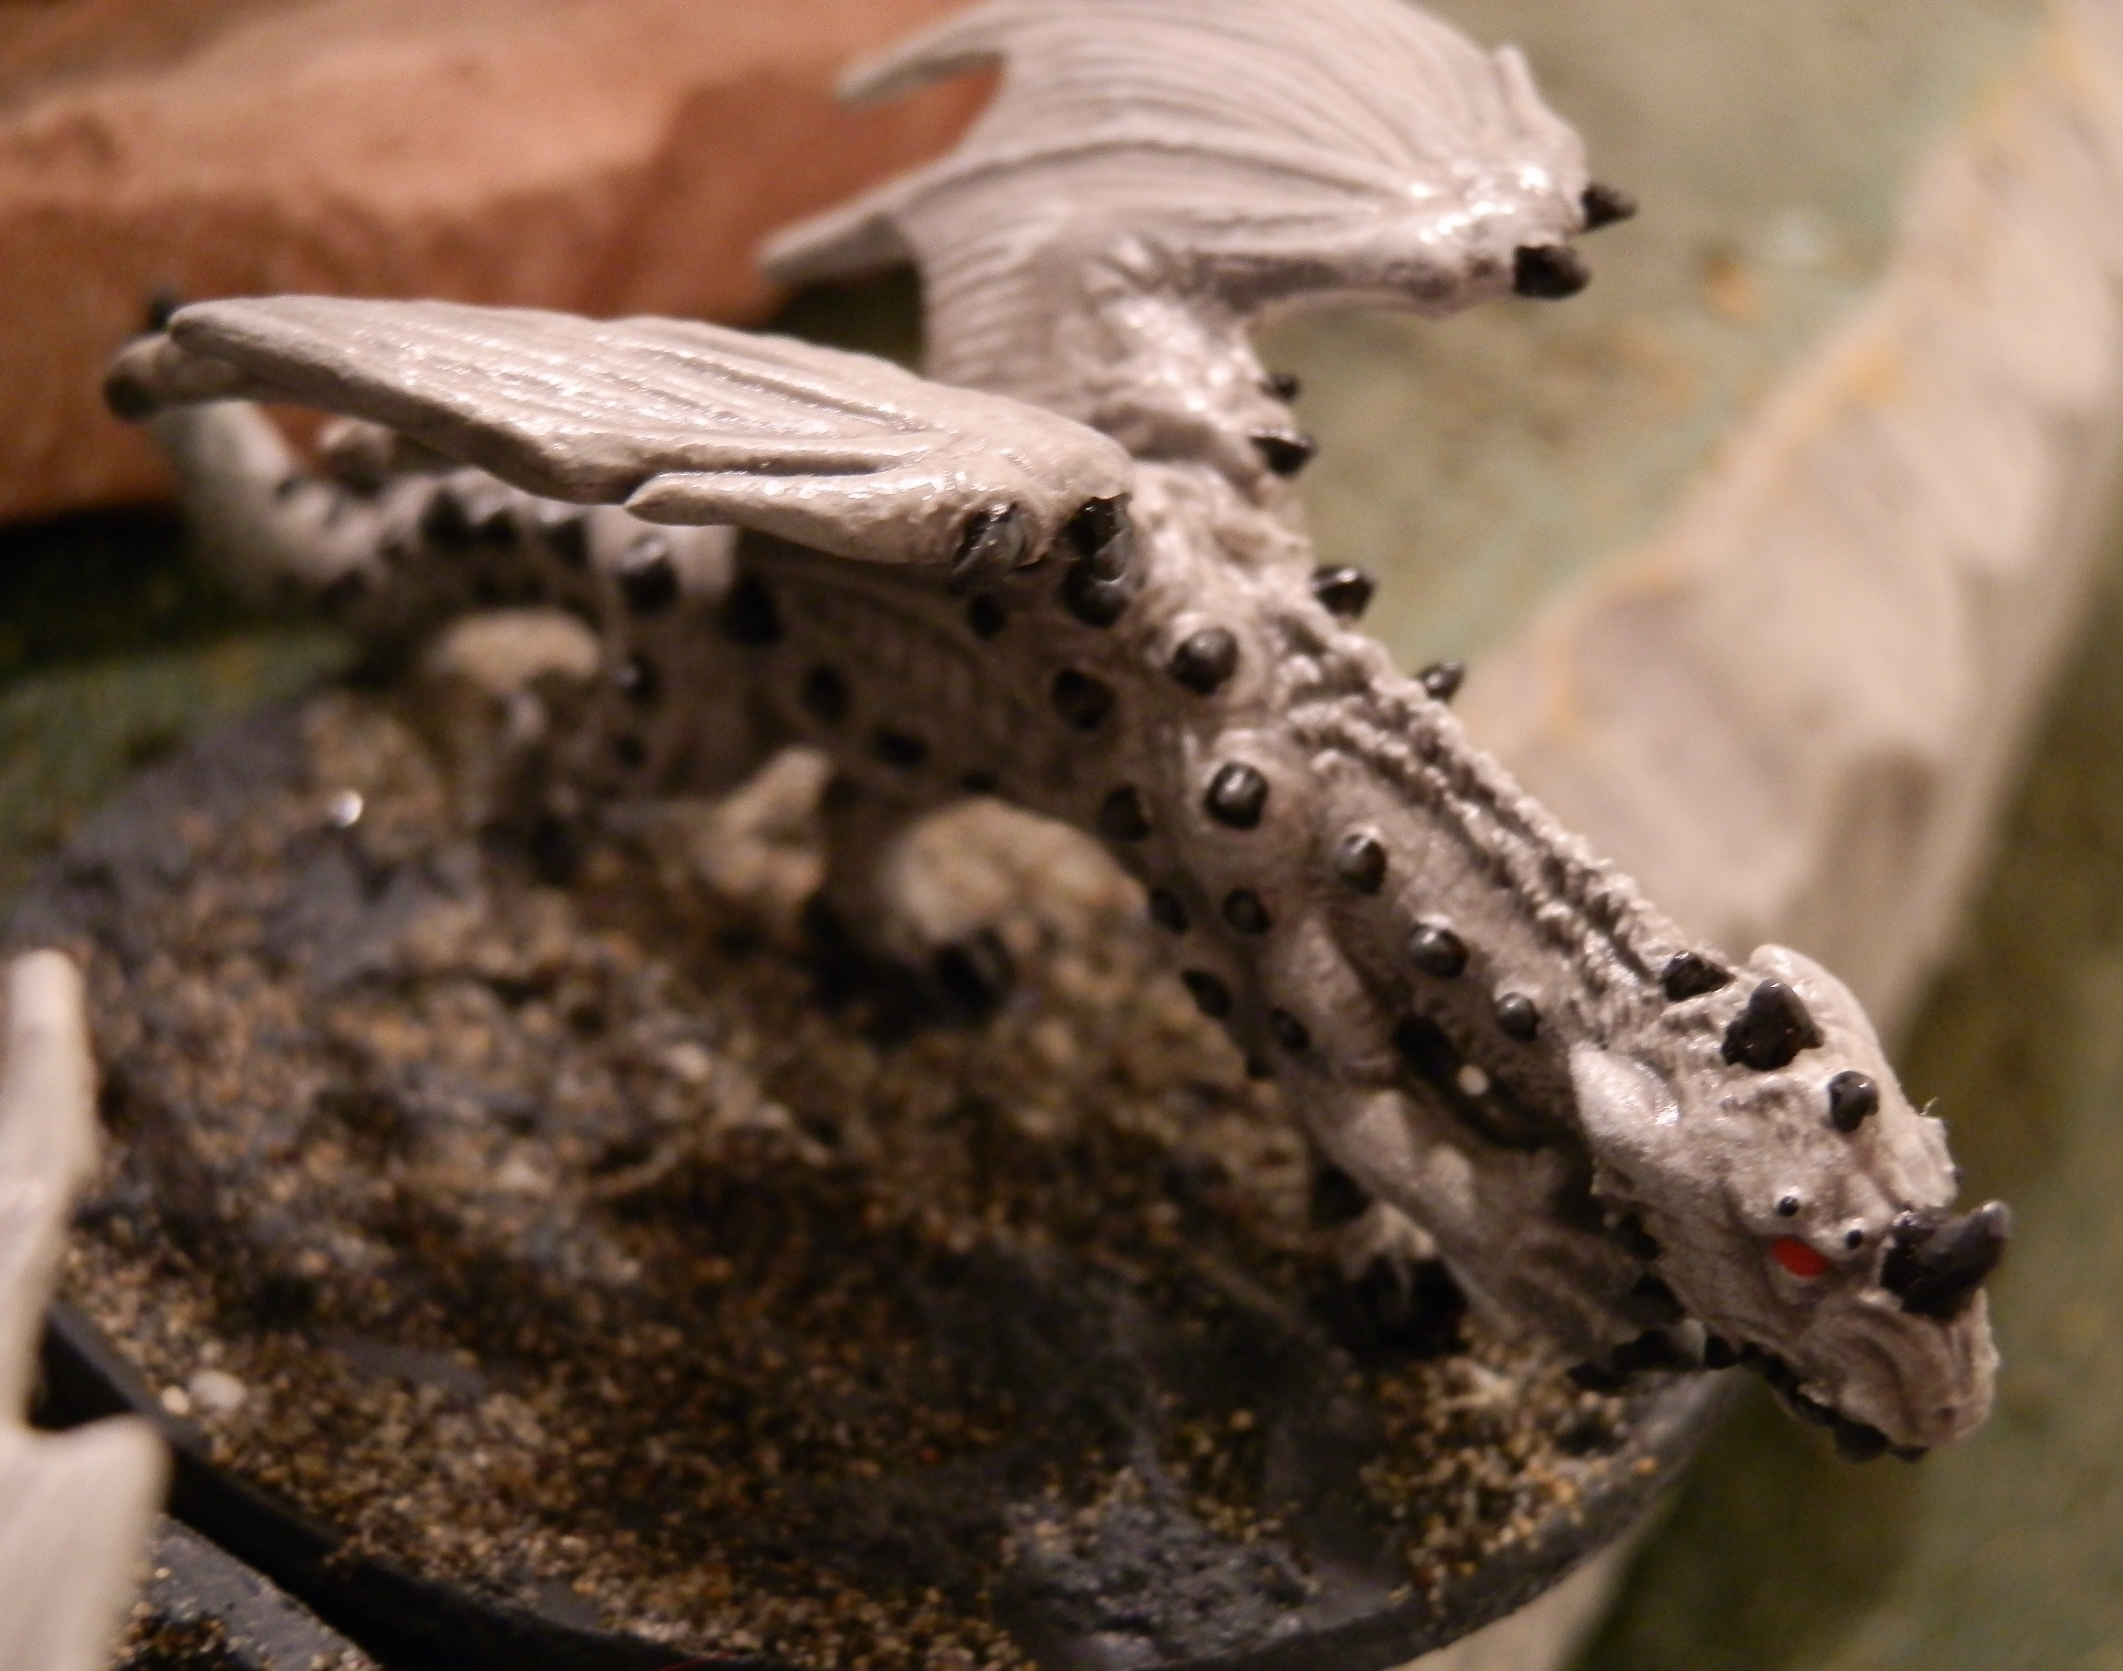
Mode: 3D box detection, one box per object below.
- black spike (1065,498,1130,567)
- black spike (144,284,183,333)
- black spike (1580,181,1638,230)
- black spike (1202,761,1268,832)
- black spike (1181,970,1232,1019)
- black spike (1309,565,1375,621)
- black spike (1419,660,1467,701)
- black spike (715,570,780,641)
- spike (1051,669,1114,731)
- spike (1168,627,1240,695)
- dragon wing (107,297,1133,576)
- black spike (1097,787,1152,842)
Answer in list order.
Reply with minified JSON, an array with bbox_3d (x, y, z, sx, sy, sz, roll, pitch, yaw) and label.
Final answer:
[{"bbox_3d":[0.001,-0.008,0.104,0.002,0.002,0.002,4,22,11],"label":"black spike"},{"bbox_3d":[-0.029,-0.017,0.128,0.001,0.002,0.001,0,18,0],"label":"black spike"},{"bbox_3d":[0.016,-0.018,0.115,0.002,0.001,0.001,12,34,15],"label":"black spike"},{"bbox_3d":[0.006,-0.001,0.129,0.002,0.002,0.002,27,1,29],"label":"black spike"},{"bbox_3d":[0.004,0.005,0.111,0.001,0.001,0.001,19,40,24],"label":"black spike"},{"bbox_3d":[0.008,-0.007,0.112,0.002,0.002,0.002,-13,-6,27],"label":"black spike"},{"bbox_3d":[0.012,-0.005,0.129,0.002,0.001,0.001,-43,41,6],"label":"black spike"},{"bbox_3d":[-0.012,-0.008,0.144,0.002,0.003,0.002,27,61,29],"label":"black spike"},{"bbox_3d":[0.001,-0.004,0.110,0.002,0.002,0.001,6,19,17],"label":"spike"},{"bbox_3d":[0.005,-0.006,0.131,0.002,0.002,0.002,27,79,29],"label":"spike"},{"bbox_3d":[-0.015,-0.014,0.135,0.043,0.006,0.017,10,40,30],"label":"dragon wing"},{"bbox_3d":[0.002,-0.001,0.112,0.001,0.001,0.001,13,29,24],"label":"black spike"}]

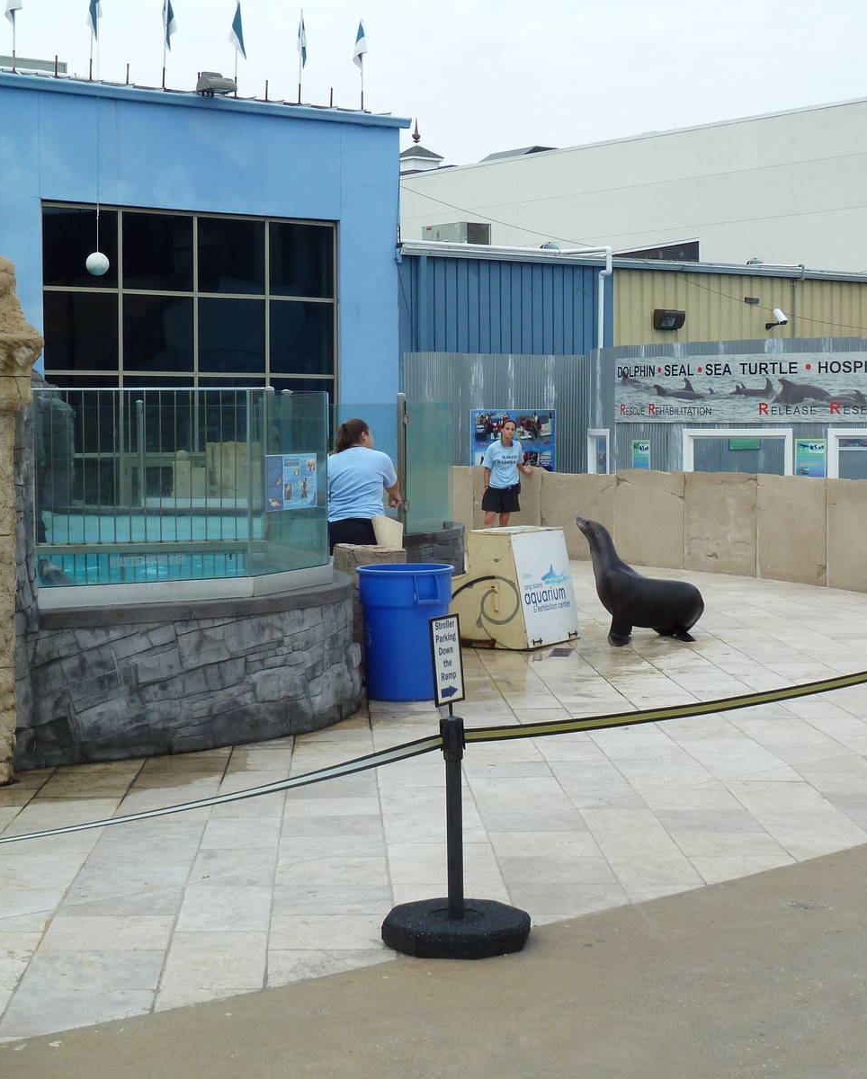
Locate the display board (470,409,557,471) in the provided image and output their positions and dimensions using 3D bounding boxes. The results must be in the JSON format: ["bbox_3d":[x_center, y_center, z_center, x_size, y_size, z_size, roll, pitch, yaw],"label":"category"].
[{"bbox_3d":[1.408,-1.571,35.080,1.970,1.400,0.040,-3,4,-38],"label":"display board"}]

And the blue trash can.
[{"bbox_3d":[-0.168,0.567,12.170,0.590,0.790,0.590,0,3,0],"label":"blue trash can"}]

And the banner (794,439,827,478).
[{"bbox_3d":[5.228,-1.048,27.637,0.456,0.660,0.030,2,4,35],"label":"banner"}]

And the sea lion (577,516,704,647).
[{"bbox_3d":[1.558,0.307,15.073,0.950,0.960,0.500,0,3,0],"label":"sea lion"}]

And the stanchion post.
[{"bbox_3d":[0.070,0.903,6.505,0.080,0.663,0.080,-1,3,0],"label":"stanchion post"}]

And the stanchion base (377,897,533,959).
[{"bbox_3d":[0.072,1.266,6.527,0.485,0.080,0.485,0,3,0],"label":"stanchion base"}]

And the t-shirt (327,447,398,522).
[{"bbox_3d":[-0.612,-0.445,16.103,0.520,0.610,0.360,2,4,30],"label":"t-shirt"}]

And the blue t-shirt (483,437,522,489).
[{"bbox_3d":[0.821,-0.884,23.490,0.460,0.590,0.270,0,4,-7],"label":"blue t-shirt"}]

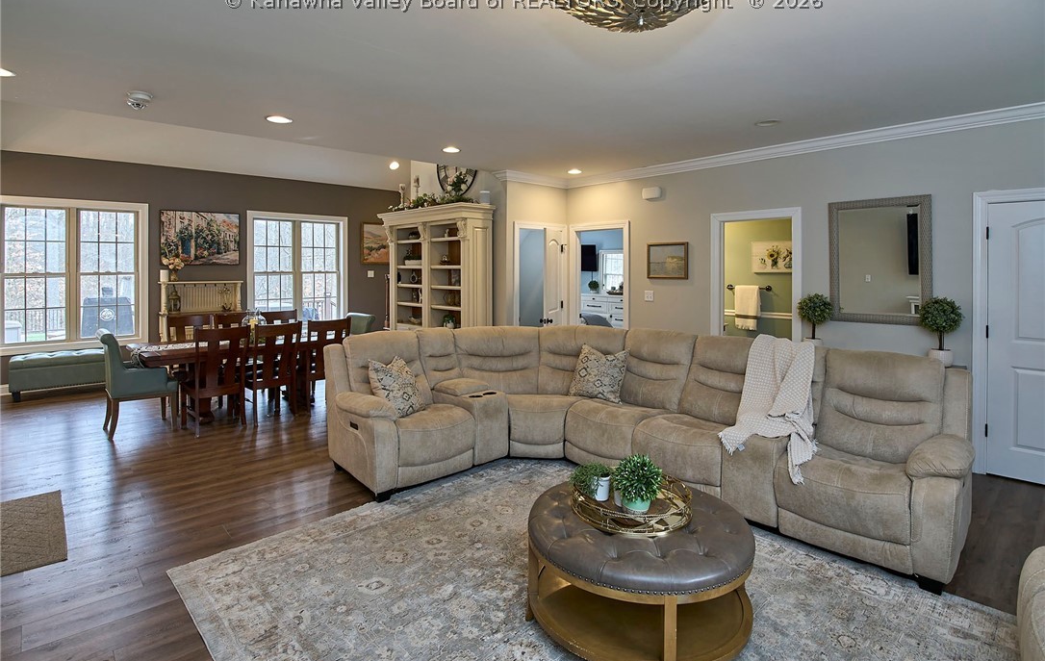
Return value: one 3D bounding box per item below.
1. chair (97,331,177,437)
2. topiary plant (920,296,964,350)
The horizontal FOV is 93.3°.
[{"bbox_3d":[-3.770,0.472,4.810,0.640,0.990,0.580,-4,7,-40],"label":"chair"},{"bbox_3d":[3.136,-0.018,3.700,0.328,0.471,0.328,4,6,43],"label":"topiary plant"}]

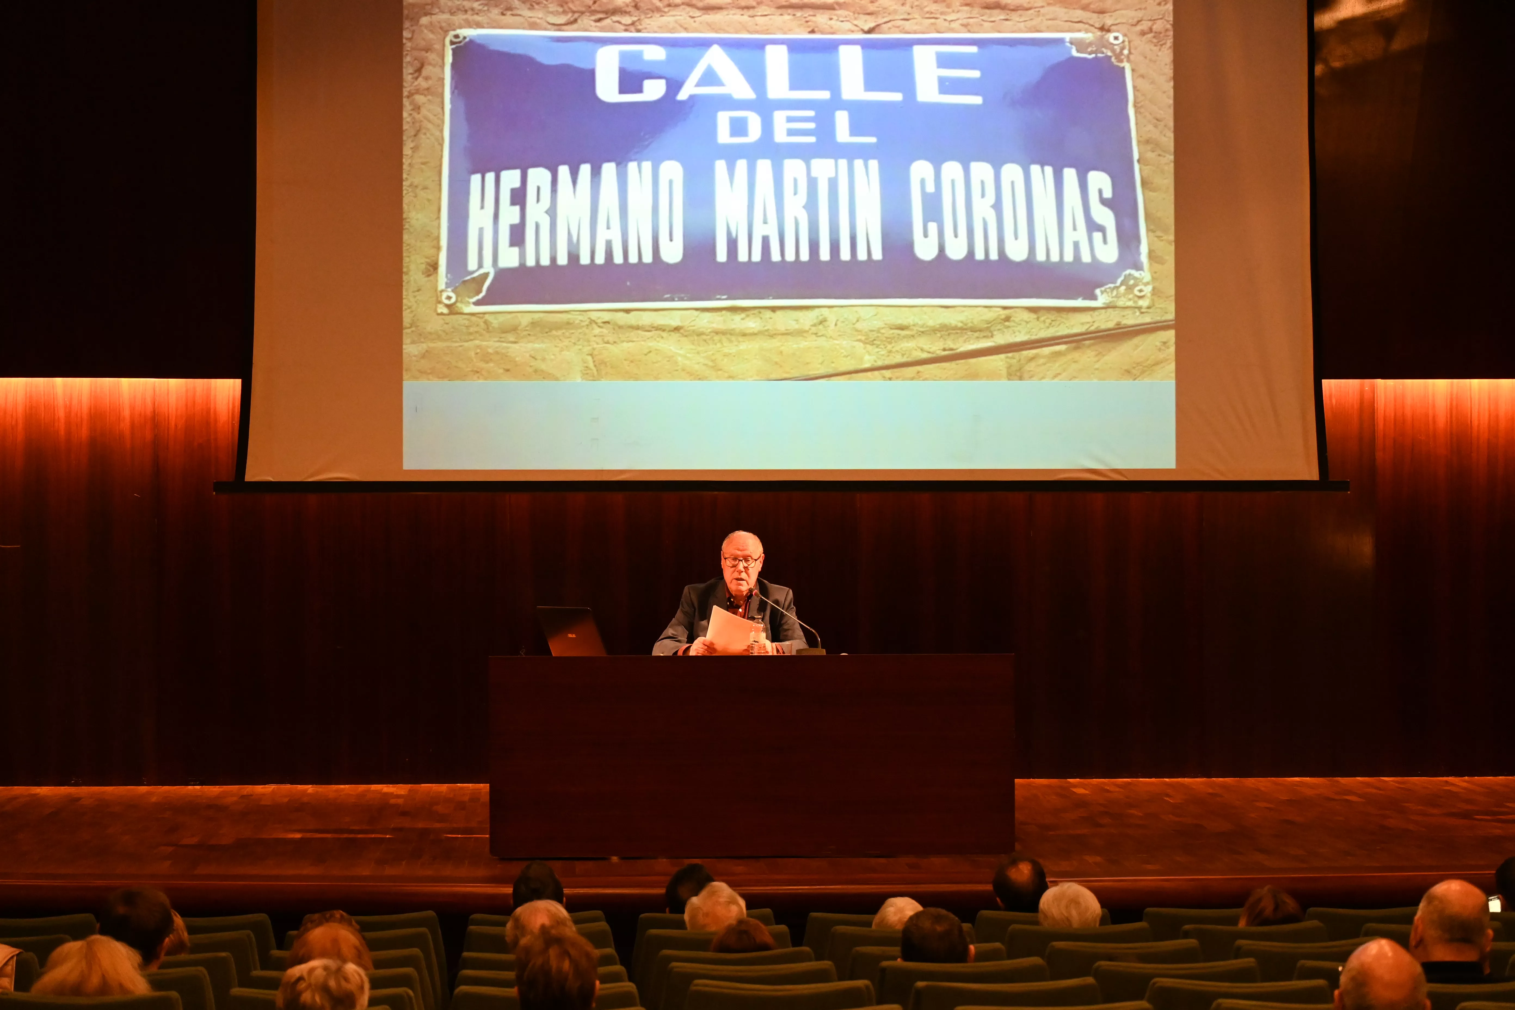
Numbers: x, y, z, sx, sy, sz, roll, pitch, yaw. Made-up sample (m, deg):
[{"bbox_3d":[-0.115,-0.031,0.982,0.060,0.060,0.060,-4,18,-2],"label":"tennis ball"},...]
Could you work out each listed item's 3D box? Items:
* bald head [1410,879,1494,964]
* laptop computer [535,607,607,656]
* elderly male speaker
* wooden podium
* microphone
[{"bbox_3d":[1.555,0.938,9.320,0.180,0.230,0.215,0,0,-12],"label":"bald head"},{"bbox_3d":[-0.610,0.503,15.950,0.300,0.230,0.345,0,0,-37],"label":"laptop computer"},{"bbox_3d":[-0.095,0.715,16.130,0.600,1.220,0.780,0,0,2],"label":"elderly male speaker"},{"bbox_3d":[-0.044,0.943,15.999,1.975,0.765,0.700,0,0,-4],"label":"wooden podium"},{"bbox_3d":[0.120,0.460,15.960,0.330,0.270,0.110,0,0,38],"label":"microphone"}]

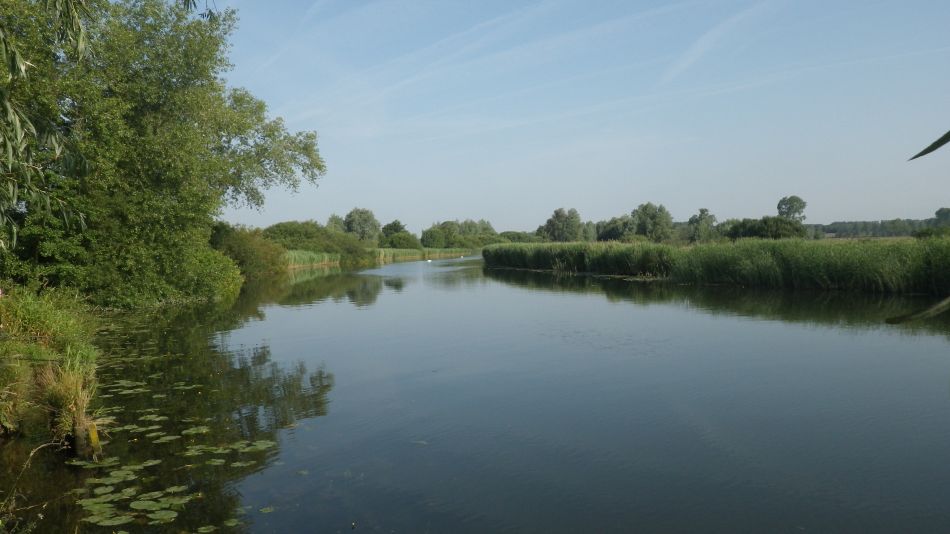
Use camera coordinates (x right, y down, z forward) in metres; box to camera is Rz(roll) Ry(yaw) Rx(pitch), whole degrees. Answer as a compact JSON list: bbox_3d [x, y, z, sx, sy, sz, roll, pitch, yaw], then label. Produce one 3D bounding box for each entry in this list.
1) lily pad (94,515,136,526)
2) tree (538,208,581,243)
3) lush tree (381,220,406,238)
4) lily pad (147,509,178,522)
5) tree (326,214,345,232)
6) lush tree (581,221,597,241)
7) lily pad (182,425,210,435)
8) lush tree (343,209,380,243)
[{"bbox_3d":[-3.023,2.133,5.922,0.319,0.030,0.259,-1,2,0],"label":"lily pad"},{"bbox_3d":[18.793,-8.083,155.000,9.671,9.551,9.187,-1,2,0],"label":"tree"},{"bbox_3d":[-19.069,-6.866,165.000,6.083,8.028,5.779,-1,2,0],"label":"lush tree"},{"bbox_3d":[-2.665,2.123,6.013,0.269,0.030,0.269,-1,2,0],"label":"lily pad"},{"bbox_3d":[-33.388,-7.686,170.000,4.821,9.939,4.580,-1,2,0],"label":"tree"},{"bbox_3d":[27.361,-7.691,170.000,4.339,7.519,4.122,-1,2,0],"label":"lush tree"},{"bbox_3d":[-3.508,2.053,8.884,0.353,0.030,0.353,-1,2,0],"label":"lily pad"},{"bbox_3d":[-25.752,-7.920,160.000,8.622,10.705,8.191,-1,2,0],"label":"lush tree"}]

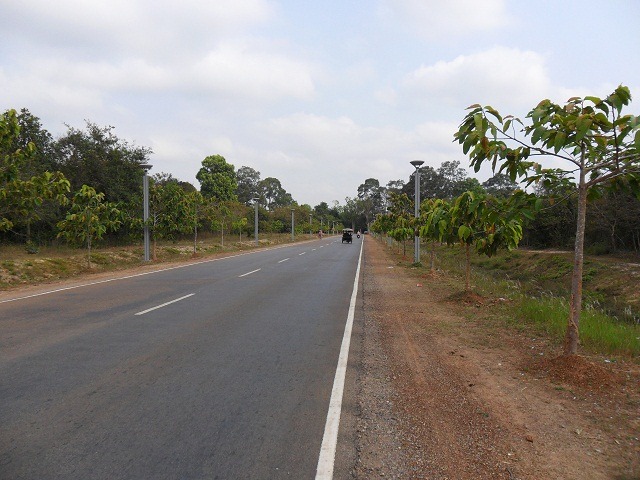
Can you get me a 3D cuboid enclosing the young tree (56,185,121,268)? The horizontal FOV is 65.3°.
[{"bbox_3d":[-10.198,-0.628,21.966,2.800,3.630,2.700,0,1,5],"label":"young tree"}]

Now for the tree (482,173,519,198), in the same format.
[{"bbox_3d":[35.435,-6.621,98.000,7.200,13.064,7.200,0,1,0],"label":"tree"}]

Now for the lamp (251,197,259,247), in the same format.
[{"bbox_3d":[-6.718,-1.940,52.852,0.720,5.090,0.720,0,1,5],"label":"lamp"}]

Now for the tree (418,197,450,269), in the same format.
[{"bbox_3d":[4.674,-0.212,20.200,1.550,2.974,1.550,0,1,0],"label":"tree"}]

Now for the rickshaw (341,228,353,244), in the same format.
[{"bbox_3d":[3.621,-0.596,65.950,1.400,1.910,3.100,0,1,5],"label":"rickshaw"}]

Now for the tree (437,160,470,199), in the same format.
[{"bbox_3d":[28.774,-8.729,108.000,6.600,16.941,6.600,0,1,0],"label":"tree"}]

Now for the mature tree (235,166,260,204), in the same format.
[{"bbox_3d":[-27.404,-15.035,189.754,10.000,26.120,10.000,0,1,5],"label":"mature tree"}]

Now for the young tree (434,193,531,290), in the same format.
[{"bbox_3d":[4.389,0.034,13.400,2.300,2.698,2.200,0,1,0],"label":"young tree"}]

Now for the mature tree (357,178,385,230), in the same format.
[{"bbox_3d":[24.038,-16.284,239.748,13.000,26.740,13.000,0,1,5],"label":"mature tree"}]

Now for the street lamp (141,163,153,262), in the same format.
[{"bbox_3d":[-9.234,-1.449,26.600,0.690,5.222,0.690,0,1,0],"label":"street lamp"}]

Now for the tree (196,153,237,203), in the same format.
[{"bbox_3d":[-14.856,-6.277,72.000,5.900,12.109,5.900,0,1,0],"label":"tree"}]

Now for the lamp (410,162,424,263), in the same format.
[{"bbox_3d":[4.896,-1.437,25.073,0.710,5.130,0.710,0,1,5],"label":"lamp"}]

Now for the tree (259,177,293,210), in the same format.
[{"bbox_3d":[-19.111,-14.544,211.771,14.000,24.310,13.000,0,1,5],"label":"tree"}]

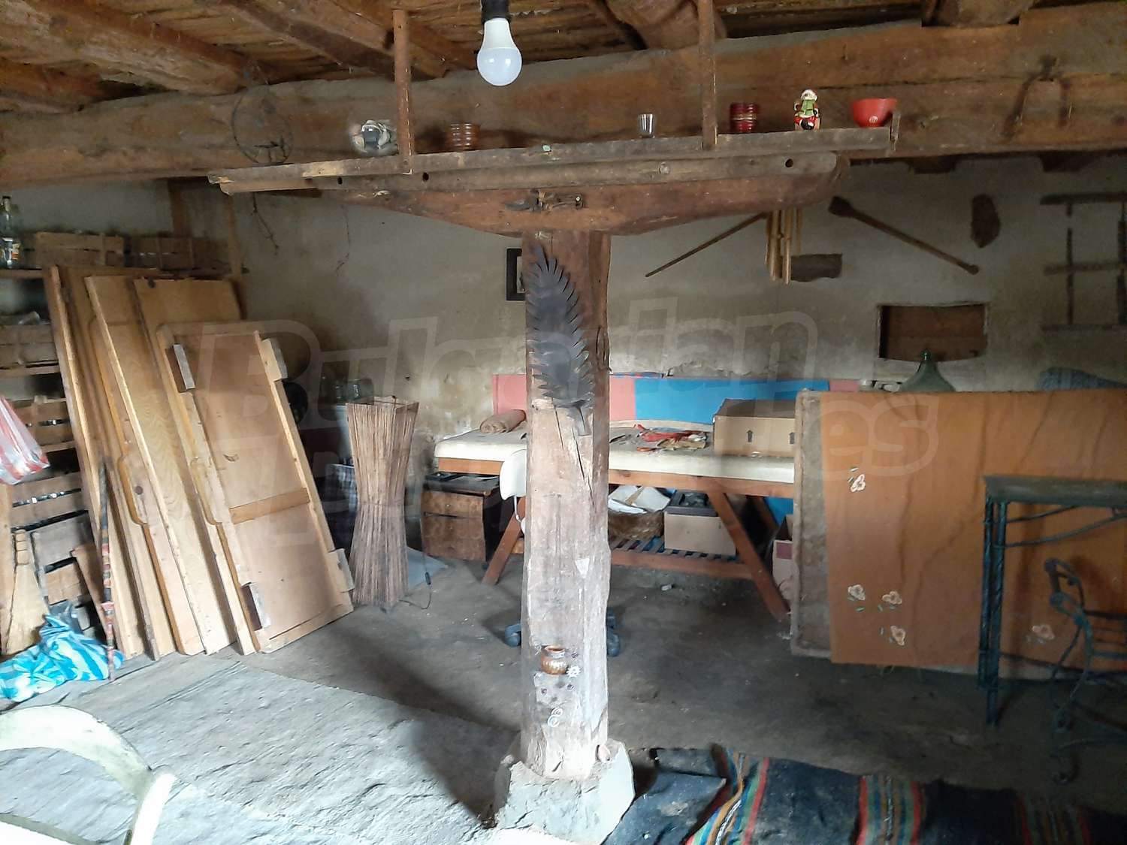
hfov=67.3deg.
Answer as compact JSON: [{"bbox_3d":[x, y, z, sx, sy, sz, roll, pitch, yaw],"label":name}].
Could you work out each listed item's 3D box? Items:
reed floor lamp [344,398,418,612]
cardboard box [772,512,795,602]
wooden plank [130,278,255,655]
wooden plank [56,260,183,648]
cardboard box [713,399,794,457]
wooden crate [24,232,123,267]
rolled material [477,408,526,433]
[{"bbox_3d":[-0.885,0.402,4.140,0.270,0.990,0.270,3,7,26],"label":"reed floor lamp"},{"bbox_3d":[1.280,0.682,4.243,0.380,0.390,0.300,3,8,20],"label":"cardboard box"},{"bbox_3d":[-1.460,0.154,3.784,0.030,1.640,0.530,-18,-2,26],"label":"wooden plank"},{"bbox_3d":[-1.805,0.140,3.703,0.035,1.629,0.560,-9,2,26],"label":"wooden plank"},{"bbox_3d":[1.008,0.033,4.068,0.500,0.230,0.360,2,7,21],"label":"cardboard box"},{"bbox_3d":[-2.293,-0.771,3.835,0.280,0.140,0.460,3,8,20],"label":"wooden crate"},{"bbox_3d":[-0.346,-0.029,5.149,0.120,0.115,0.580,2,7,21],"label":"rolled material"}]

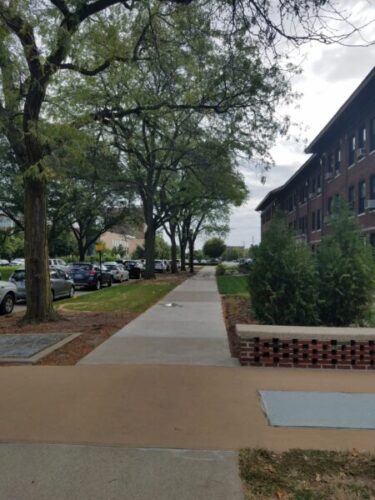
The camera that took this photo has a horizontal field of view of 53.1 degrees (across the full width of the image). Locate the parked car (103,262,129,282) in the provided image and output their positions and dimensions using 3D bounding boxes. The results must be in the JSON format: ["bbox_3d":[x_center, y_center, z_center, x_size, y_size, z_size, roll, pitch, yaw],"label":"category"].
[{"bbox_3d":[-5.971,1.837,30.572,1.840,1.500,4.600,0,-1,4],"label":"parked car"}]

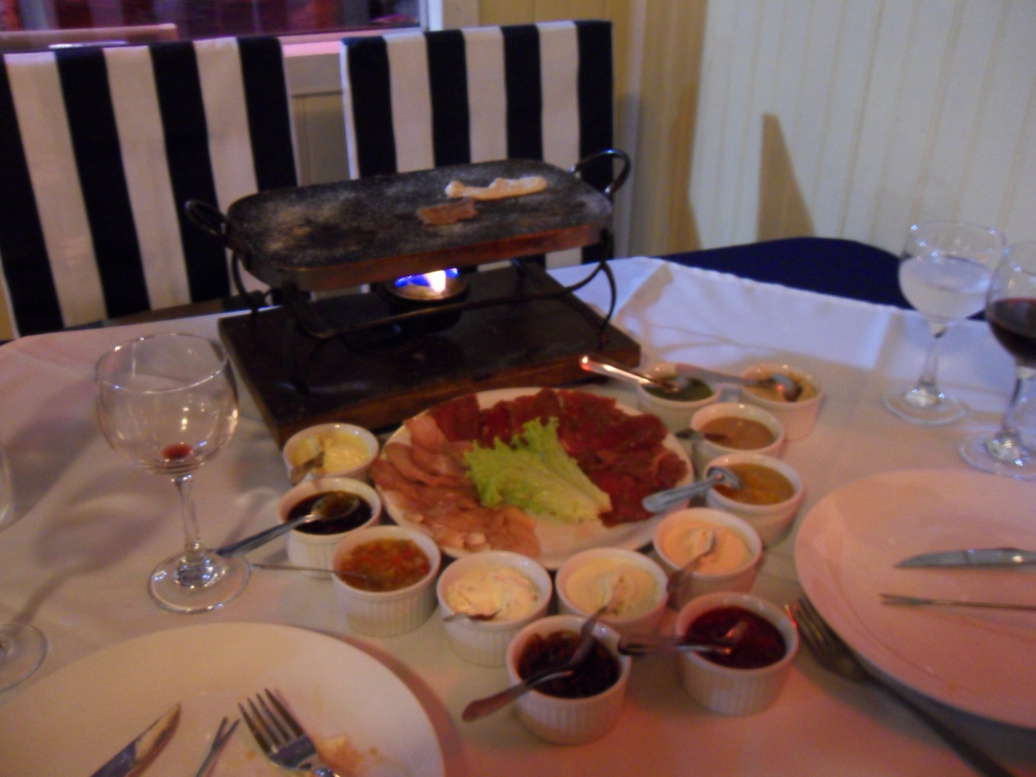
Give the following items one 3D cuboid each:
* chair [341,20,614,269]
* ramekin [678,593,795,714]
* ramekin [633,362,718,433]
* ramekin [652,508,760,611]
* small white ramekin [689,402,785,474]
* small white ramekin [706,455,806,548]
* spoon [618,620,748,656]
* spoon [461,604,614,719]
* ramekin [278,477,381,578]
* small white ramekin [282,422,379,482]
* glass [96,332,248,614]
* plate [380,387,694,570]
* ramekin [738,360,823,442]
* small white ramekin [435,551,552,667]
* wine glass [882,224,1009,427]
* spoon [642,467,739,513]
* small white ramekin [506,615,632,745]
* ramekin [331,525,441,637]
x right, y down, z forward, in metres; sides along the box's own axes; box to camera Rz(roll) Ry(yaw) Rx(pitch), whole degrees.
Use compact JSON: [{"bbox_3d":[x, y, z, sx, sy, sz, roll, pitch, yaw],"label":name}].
[{"bbox_3d":[0.038,-0.051,1.642,0.445,0.910,0.530,-13,32,-22],"label":"chair"},{"bbox_3d":[0.138,0.169,0.670,0.075,0.040,0.075,1,30,0],"label":"ramekin"},{"bbox_3d":[0.143,0.012,0.943,0.075,0.040,0.075,1,30,0],"label":"ramekin"},{"bbox_3d":[0.125,0.116,0.700,0.070,0.038,0.070,1,29,0],"label":"ramekin"},{"bbox_3d":[0.182,0.049,0.880,0.075,0.040,0.075,1,30,0],"label":"small white ramekin"},{"bbox_3d":[0.170,0.082,0.762,0.070,0.038,0.070,1,29,0],"label":"small white ramekin"},{"bbox_3d":[0.110,0.160,0.651,0.114,0.017,0.026,5,25,-28],"label":"spoon"},{"bbox_3d":[0.016,0.172,0.625,0.026,0.017,0.130,28,26,38],"label":"spoon"},{"bbox_3d":[-0.129,0.098,0.728,0.070,0.038,0.070,1,29,0],"label":"ramekin"},{"bbox_3d":[-0.139,0.061,0.793,0.070,0.038,0.070,1,29,0],"label":"small white ramekin"},{"bbox_3d":[-0.213,0.058,0.665,0.086,0.168,0.086,1,29,0],"label":"glass"},{"bbox_3d":[0.015,0.071,0.856,0.254,0.024,0.254,0,30,0],"label":"plate"},{"bbox_3d":[0.235,0.013,0.944,0.075,0.040,0.075,1,30,0],"label":"ramekin"},{"bbox_3d":[-0.016,0.148,0.705,0.075,0.040,0.075,1,30,0],"label":"small white ramekin"},{"bbox_3d":[0.358,-0.053,0.885,0.082,0.159,0.082,1,29,0],"label":"wine glass"},{"bbox_3d":[0.123,0.073,0.734,0.027,0.019,0.122,27,22,38],"label":"spoon"},{"bbox_3d":[0.031,0.180,0.649,0.075,0.040,0.075,1,30,0],"label":"small white ramekin"},{"bbox_3d":[-0.084,0.126,0.679,0.070,0.038,0.070,1,29,0],"label":"ramekin"}]

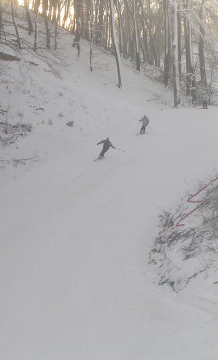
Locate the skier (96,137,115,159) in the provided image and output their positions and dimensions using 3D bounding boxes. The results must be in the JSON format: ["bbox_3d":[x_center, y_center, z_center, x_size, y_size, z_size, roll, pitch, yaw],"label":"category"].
[{"bbox_3d":[-0.222,-2.343,83.000,1.300,1.600,0.900,1,3,21],"label":"skier"}]

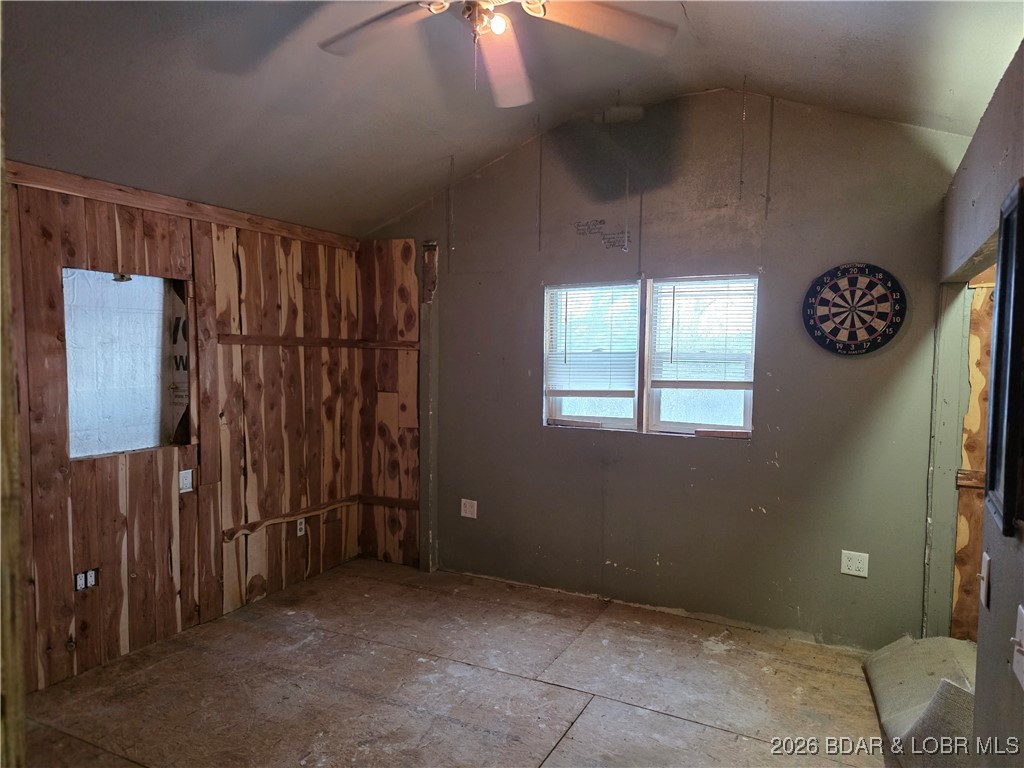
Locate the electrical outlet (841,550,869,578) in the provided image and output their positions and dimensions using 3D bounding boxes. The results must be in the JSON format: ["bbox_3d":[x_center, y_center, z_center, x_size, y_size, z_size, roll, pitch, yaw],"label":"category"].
[{"bbox_3d":[1.707,0.897,3.386,0.118,0.117,0.009,2,4,28],"label":"electrical outlet"}]

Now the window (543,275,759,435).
[{"bbox_3d":[0.750,-0.153,3.874,1.220,0.852,0.080,2,4,28],"label":"window"}]

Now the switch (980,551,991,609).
[{"bbox_3d":[1.126,0.467,1.613,0.011,0.115,0.070,2,4,28],"label":"switch"}]

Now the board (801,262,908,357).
[{"bbox_3d":[1.664,-0.364,3.319,0.450,0.450,0.028,2,4,28],"label":"board"}]

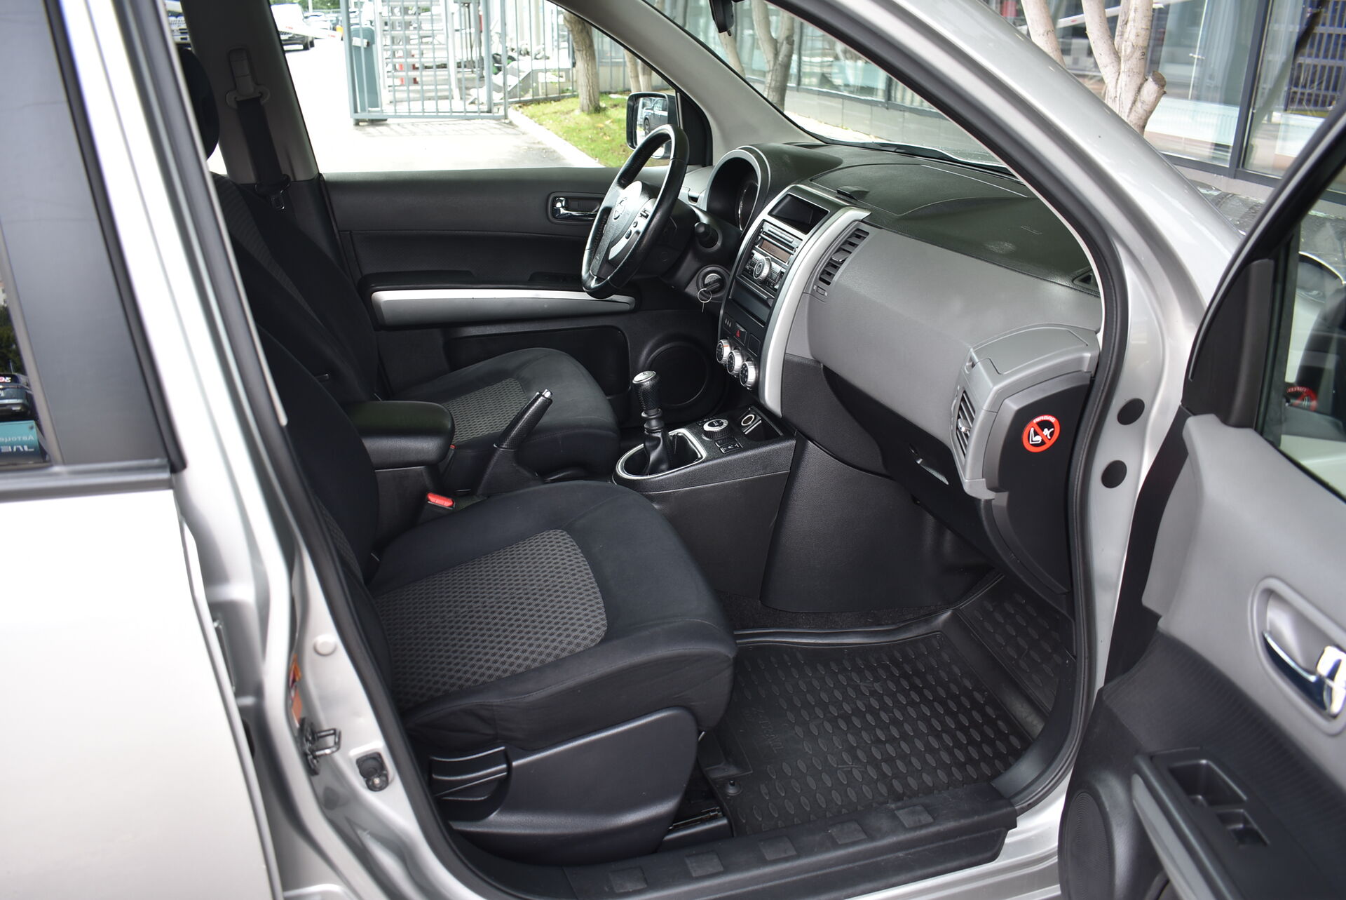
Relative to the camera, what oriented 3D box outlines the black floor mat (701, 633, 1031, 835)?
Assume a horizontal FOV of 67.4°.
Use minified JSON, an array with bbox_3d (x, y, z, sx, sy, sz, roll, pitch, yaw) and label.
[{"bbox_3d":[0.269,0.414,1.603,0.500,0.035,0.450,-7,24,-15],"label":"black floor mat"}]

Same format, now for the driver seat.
[{"bbox_3d":[-0.533,-0.283,1.933,0.820,0.980,0.520,-7,24,-15],"label":"driver seat"}]

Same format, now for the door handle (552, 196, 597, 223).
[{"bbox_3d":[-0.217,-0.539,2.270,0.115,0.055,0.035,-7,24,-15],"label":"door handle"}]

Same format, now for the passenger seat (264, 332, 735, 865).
[{"bbox_3d":[-0.343,0.008,1.263,0.800,0.980,0.530,-7,24,-15],"label":"passenger seat"}]

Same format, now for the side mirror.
[{"bbox_3d":[-0.052,-0.818,2.541,0.090,0.158,0.205,-7,24,-15],"label":"side mirror"}]

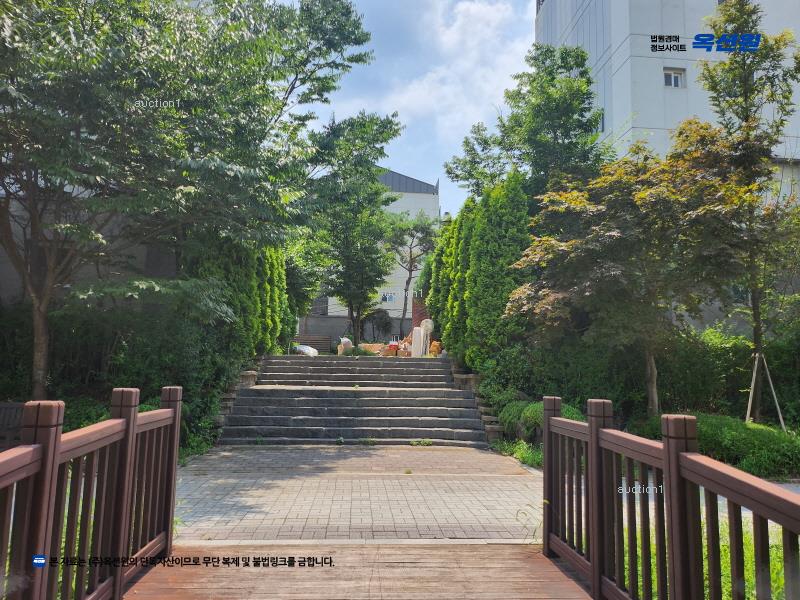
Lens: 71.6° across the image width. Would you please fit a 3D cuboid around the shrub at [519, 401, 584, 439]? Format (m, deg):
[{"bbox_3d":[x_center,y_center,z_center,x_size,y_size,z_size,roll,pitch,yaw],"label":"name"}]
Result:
[{"bbox_3d":[2.792,2.223,10.234,1.200,0.690,1.050,2,-6,-4],"label":"shrub"}]

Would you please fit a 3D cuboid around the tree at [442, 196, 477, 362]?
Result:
[{"bbox_3d":[1.941,-0.601,16.043,1.400,4.900,1.400,2,-6,-4],"label":"tree"}]

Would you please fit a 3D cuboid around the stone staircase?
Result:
[{"bbox_3d":[-0.930,1.940,11.650,4.800,1.480,3.750,1,-4,-2],"label":"stone staircase"}]

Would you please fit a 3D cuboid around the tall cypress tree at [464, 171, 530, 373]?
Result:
[{"bbox_3d":[2.457,-0.751,13.956,1.600,5.160,1.600,2,-6,-4],"label":"tall cypress tree"}]

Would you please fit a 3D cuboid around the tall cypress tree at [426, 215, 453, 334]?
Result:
[{"bbox_3d":[1.577,-0.551,18.127,1.350,4.580,1.350,2,-6,-4],"label":"tall cypress tree"}]

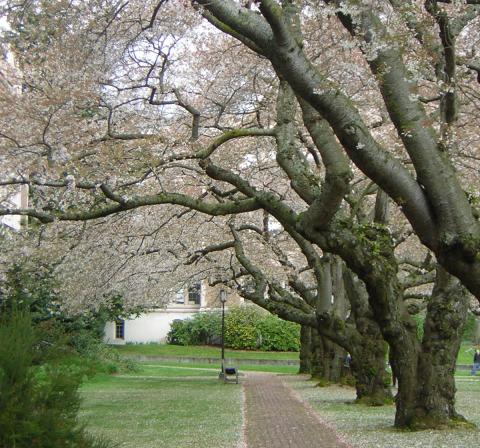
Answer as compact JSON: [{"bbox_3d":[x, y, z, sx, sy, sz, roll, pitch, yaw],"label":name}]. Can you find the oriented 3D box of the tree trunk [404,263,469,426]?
[{"bbox_3d":[5.326,3.291,32.800,1.500,4.210,1.350,0,-6,1],"label":"tree trunk"}]

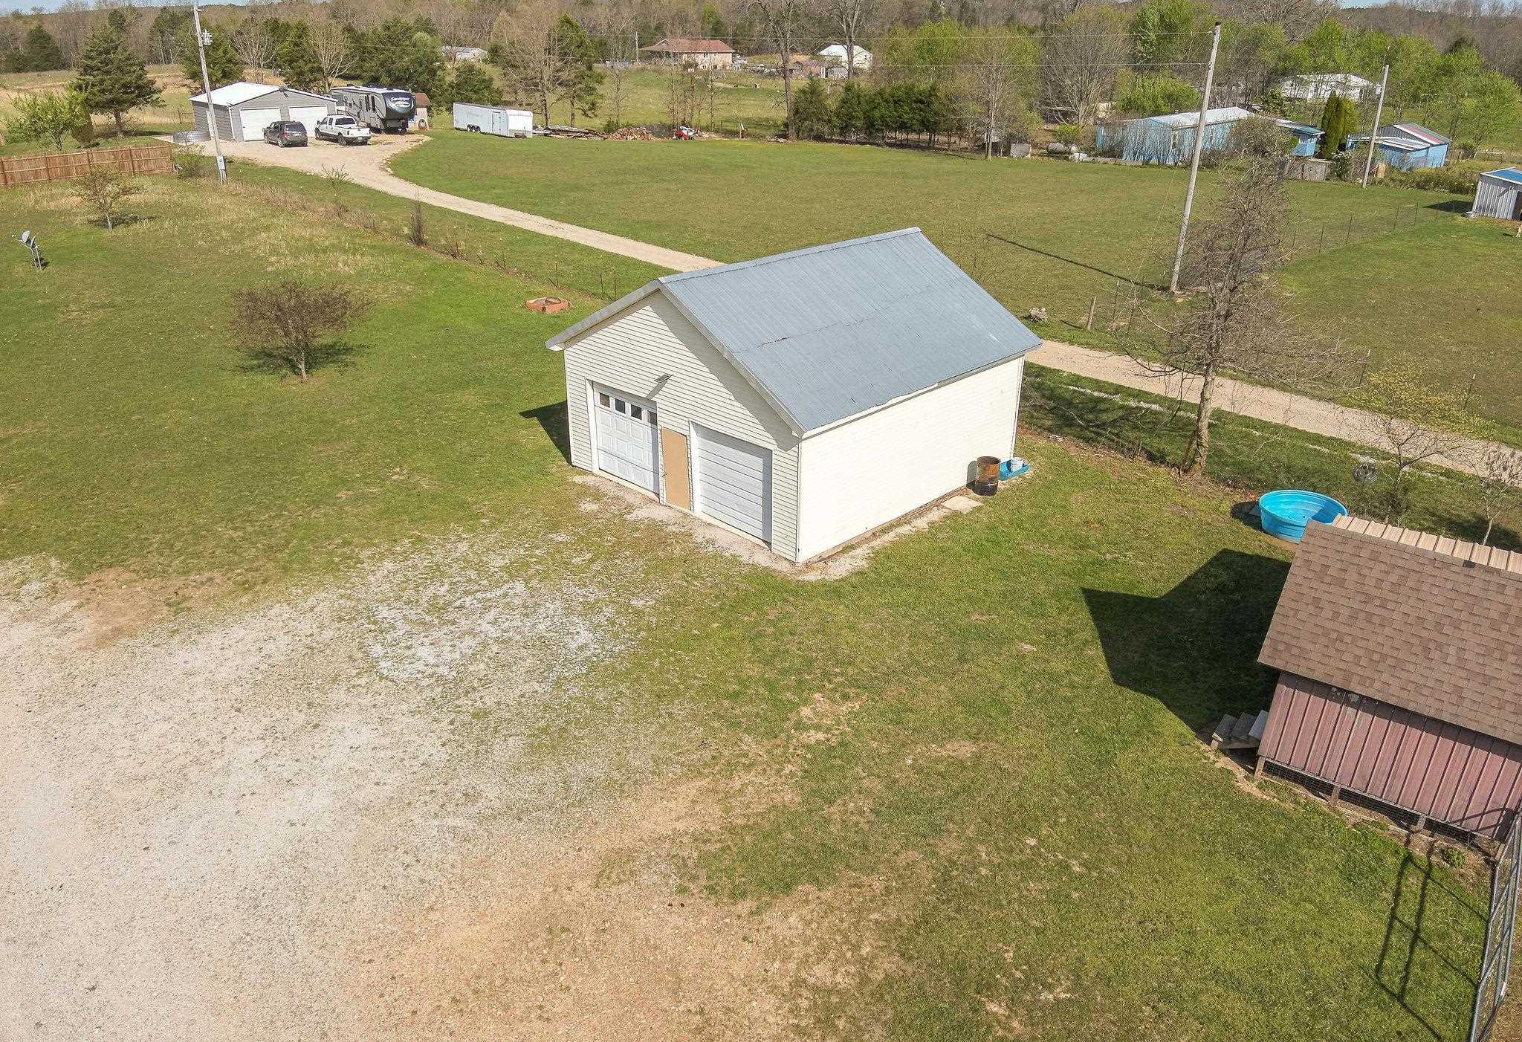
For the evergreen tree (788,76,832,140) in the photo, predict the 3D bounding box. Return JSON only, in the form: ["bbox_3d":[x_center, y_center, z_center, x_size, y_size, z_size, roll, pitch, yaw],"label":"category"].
[{"bbox_3d":[4.567,-37.942,96.851,4.086,5.397,4.086,1,25,0],"label":"evergreen tree"}]

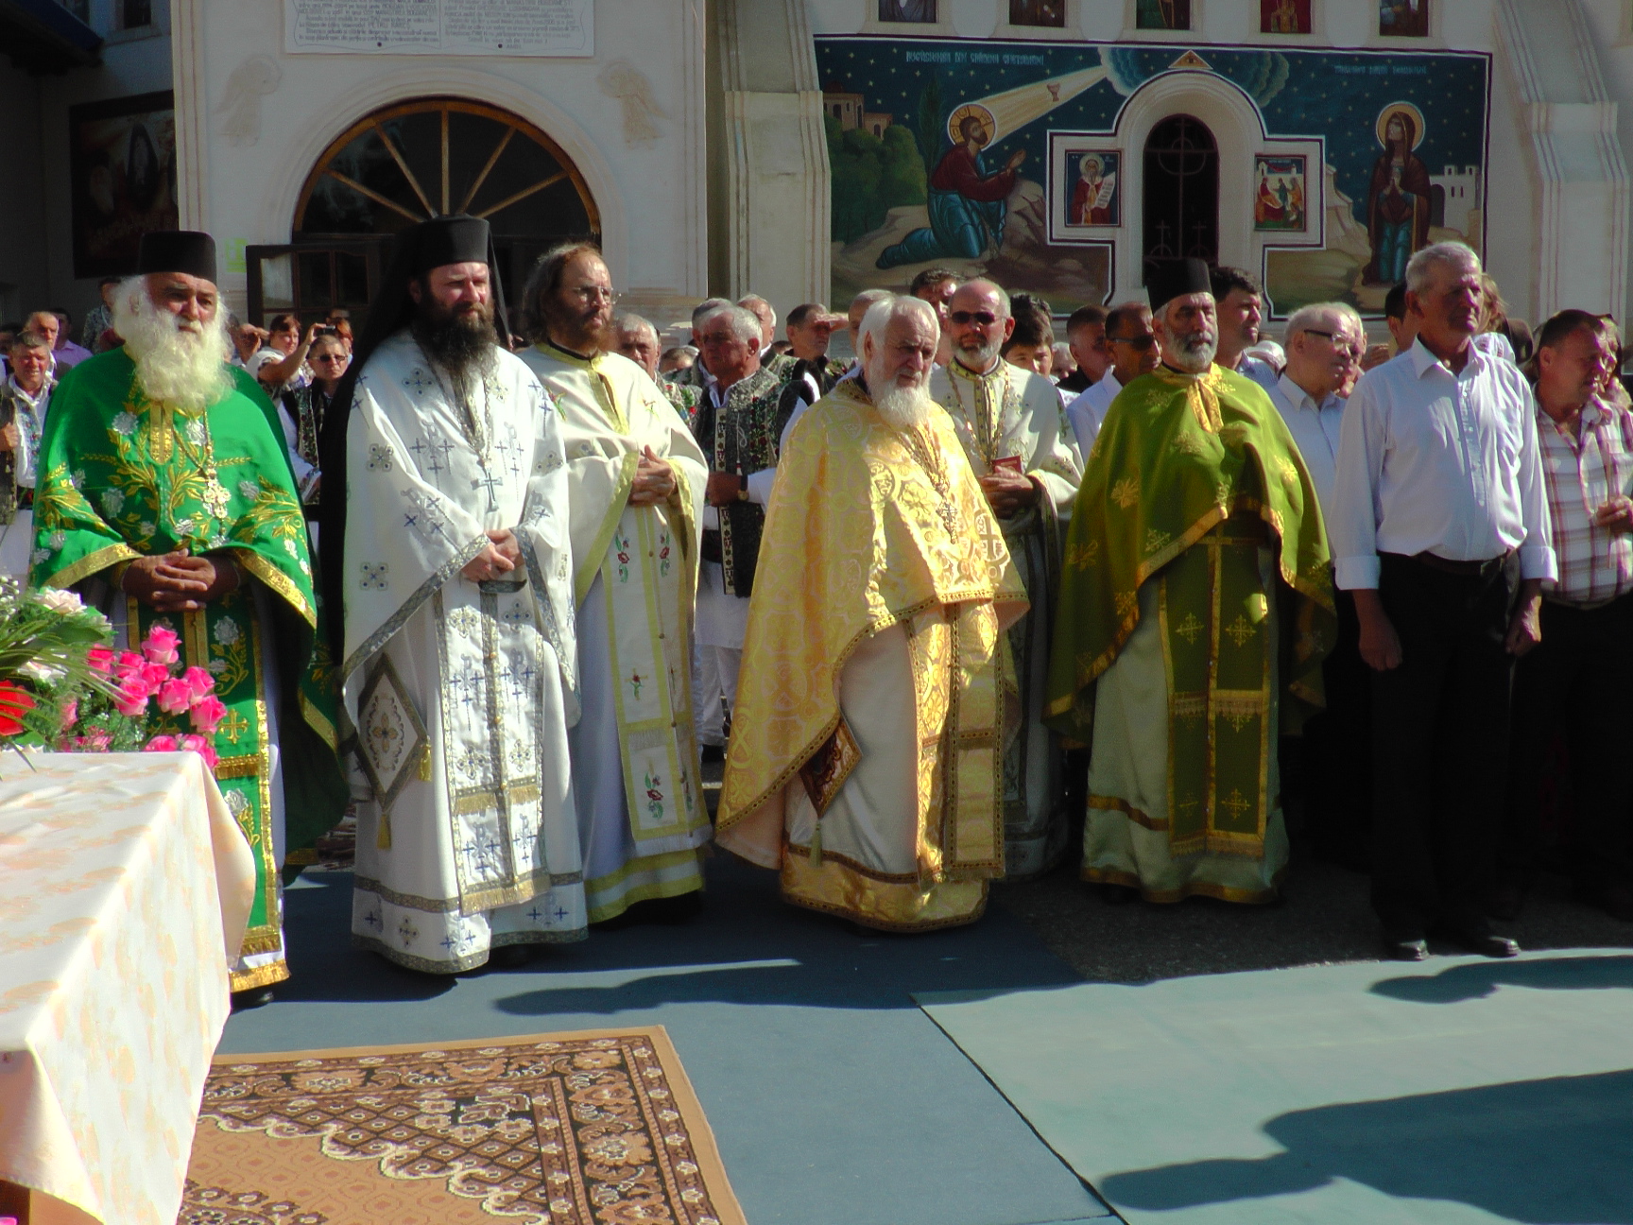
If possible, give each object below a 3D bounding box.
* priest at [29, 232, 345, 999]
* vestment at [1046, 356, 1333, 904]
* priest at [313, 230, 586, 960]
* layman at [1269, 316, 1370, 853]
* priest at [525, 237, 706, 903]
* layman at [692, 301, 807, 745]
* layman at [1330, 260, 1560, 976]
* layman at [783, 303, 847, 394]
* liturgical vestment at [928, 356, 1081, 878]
[{"bbox_3d":[-1.483,-0.027,4.113,0.750,1.710,0.550,-3,6,-28],"label":"priest"},{"bbox_3d":[1.038,0.017,4.854,0.760,1.430,0.540,-1,7,-6],"label":"vestment"},{"bbox_3d":[-0.886,-0.062,4.260,0.670,1.775,0.520,-4,6,-38],"label":"priest"},{"bbox_3d":[1.503,-0.095,5.173,0.500,1.640,0.340,-3,7,-22],"label":"layman"},{"bbox_3d":[-0.531,-0.087,4.609,0.550,1.765,0.460,-4,6,-40],"label":"priest"},{"bbox_3d":[-0.255,-0.280,6.511,0.520,1.700,0.360,3,7,25],"label":"layman"},{"bbox_3d":[1.557,-0.047,4.342,0.550,1.730,0.340,-1,5,-15],"label":"layman"},{"bbox_3d":[0.008,-0.358,7.056,0.580,1.730,0.420,-5,8,-35],"label":"layman"},{"bbox_3d":[0.530,-0.005,5.088,0.520,1.460,0.420,0,5,0],"label":"liturgical vestment"}]

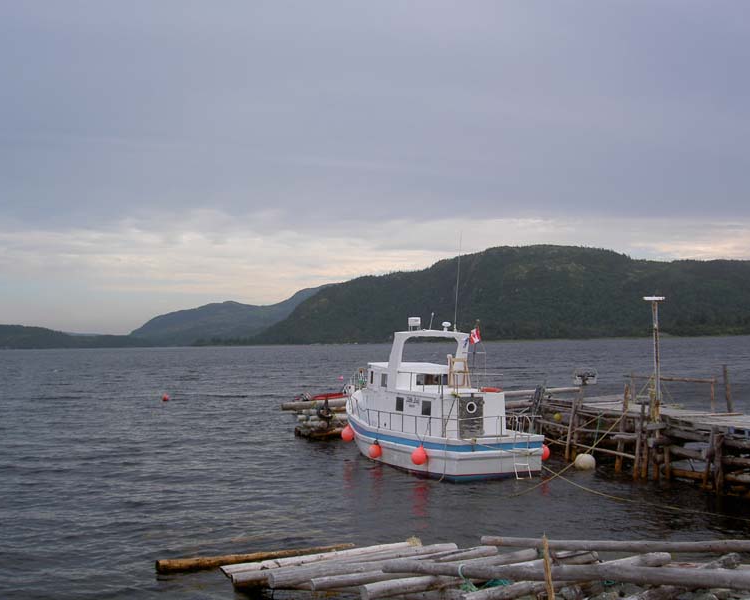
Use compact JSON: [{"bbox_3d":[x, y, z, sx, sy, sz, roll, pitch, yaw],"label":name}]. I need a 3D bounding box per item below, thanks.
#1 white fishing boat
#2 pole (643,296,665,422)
[{"bbox_3d":[1.327,3.177,31.371,3.690,4.879,10.374,0,-3,-28],"label":"white fishing boat"},{"bbox_3d":[8.029,1.716,26.054,0.560,3.606,0.280,-1,-3,0],"label":"pole"}]

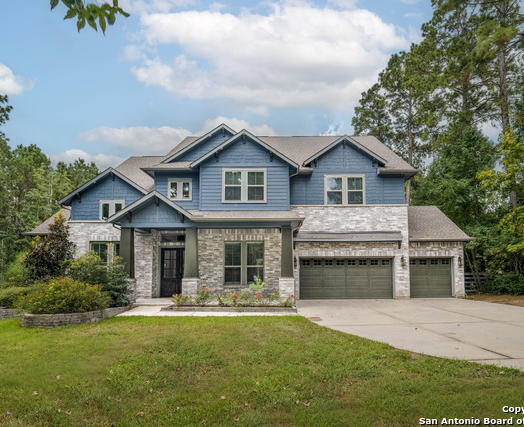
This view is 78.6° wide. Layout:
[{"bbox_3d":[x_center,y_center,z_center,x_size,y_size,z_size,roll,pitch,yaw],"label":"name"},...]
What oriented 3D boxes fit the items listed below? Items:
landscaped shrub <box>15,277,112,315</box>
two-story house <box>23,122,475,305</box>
[{"bbox_3d":[-7.350,3.100,12.000,3.100,1.350,2.100,0,-3,0],"label":"landscaped shrub"},{"bbox_3d":[-1.100,0.100,21.400,24.000,9.400,12.500,0,-3,1],"label":"two-story house"}]

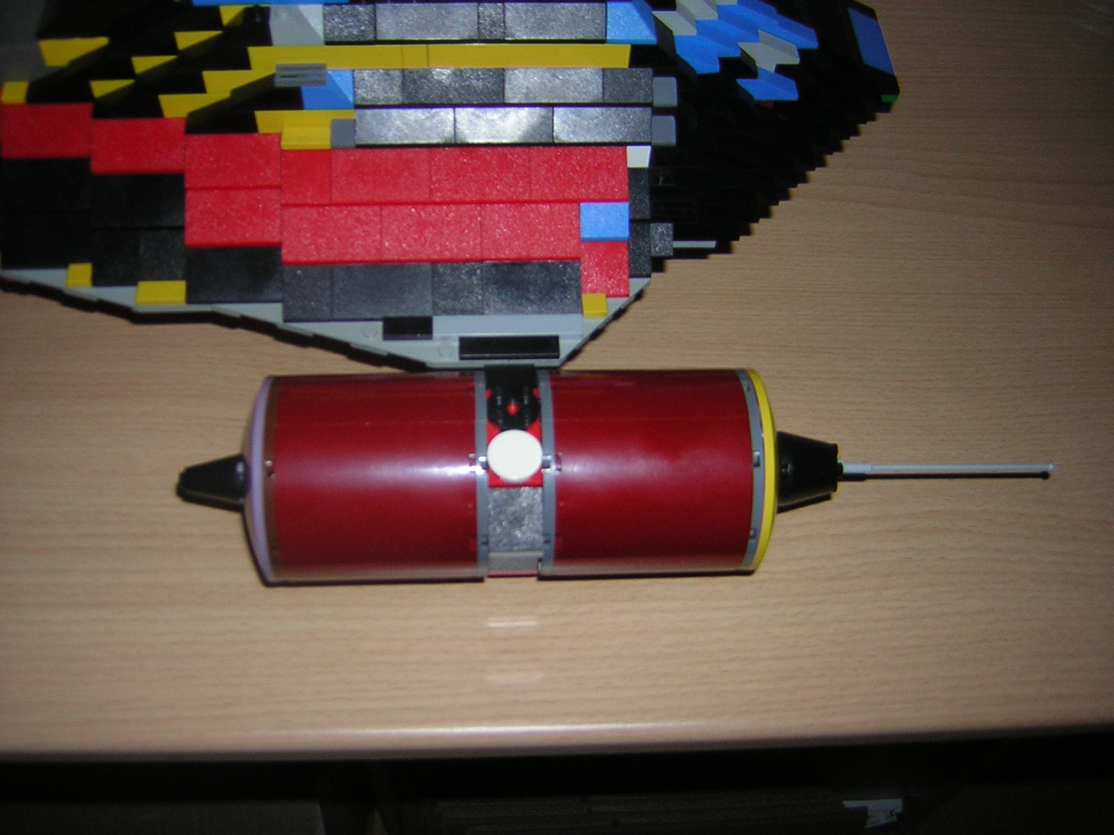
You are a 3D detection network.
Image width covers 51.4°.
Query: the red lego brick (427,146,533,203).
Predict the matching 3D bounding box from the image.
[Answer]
[{"bbox_3d":[-0.025,-0.082,0.376,0.032,0.010,0.024,-1,58,-3],"label":"red lego brick"}]

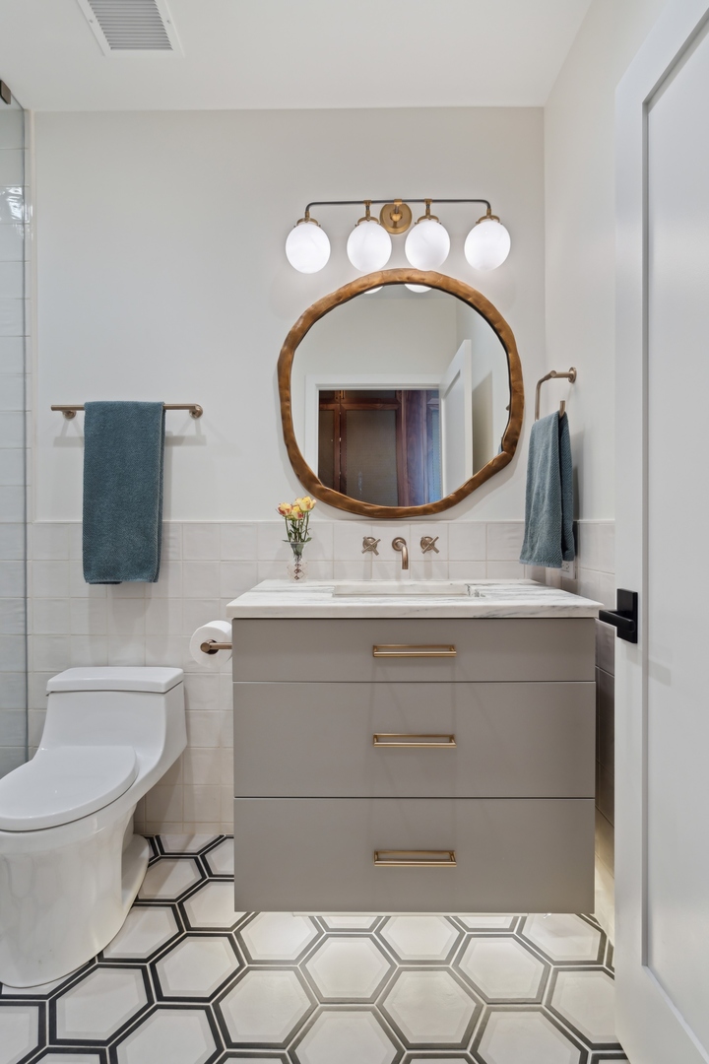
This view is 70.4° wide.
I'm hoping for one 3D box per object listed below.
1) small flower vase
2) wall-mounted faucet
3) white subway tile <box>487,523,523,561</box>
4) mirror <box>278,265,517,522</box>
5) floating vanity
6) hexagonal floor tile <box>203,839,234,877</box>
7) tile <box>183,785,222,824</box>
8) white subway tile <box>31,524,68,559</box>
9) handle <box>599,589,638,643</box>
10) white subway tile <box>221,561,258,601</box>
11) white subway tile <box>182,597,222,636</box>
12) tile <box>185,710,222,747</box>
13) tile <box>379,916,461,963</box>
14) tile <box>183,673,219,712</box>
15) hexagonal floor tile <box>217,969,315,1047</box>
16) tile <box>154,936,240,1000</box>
[{"bbox_3d":[-0.190,0.099,1.672,0.070,0.137,0.070,0,1,0],"label":"small flower vase"},{"bbox_3d":[0.160,0.069,1.676,0.051,0.095,0.230,0,1,0],"label":"wall-mounted faucet"},{"bbox_3d":[0.540,0.037,1.791,0.132,0.132,0.010,0,1,0],"label":"white subway tile"},{"bbox_3d":[0.160,-0.476,1.731,0.845,0.855,0.045,0,0,0],"label":"mirror"},{"bbox_3d":[0.148,0.538,1.467,0.890,0.733,0.570,0,0,0],"label":"floating vanity"},{"bbox_3d":[-0.390,1.065,1.641,0.210,0.010,0.178,0,0,0],"label":"hexagonal floor tile"},{"bbox_3d":[-0.516,0.924,1.714,0.126,0.125,0.010,0,1,1],"label":"tile"},{"bbox_3d":[-1.030,0.034,1.706,0.126,0.125,0.010,0,1,1],"label":"white subway tile"},{"bbox_3d":[0.533,0.172,0.983,0.054,0.100,0.143,0,1,0],"label":"handle"},{"bbox_3d":[-0.405,0.169,1.761,0.130,0.130,0.010,0,0,0],"label":"white subway tile"},{"bbox_3d":[-0.537,0.300,1.762,0.130,0.130,0.010,0,0,0],"label":"white subway tile"},{"bbox_3d":[-0.550,0.710,1.814,0.132,0.132,0.010,0,1,0],"label":"tile"},{"bbox_3d":[0.174,1.066,1.328,0.210,0.010,0.178,0,0,0],"label":"tile"},{"bbox_3d":[-0.536,0.562,1.762,0.130,0.130,0.010,0,0,0],"label":"tile"},{"bbox_3d":[-0.198,1.056,1.118,0.218,0.010,0.184,0,1,0],"label":"hexagonal floor tile"},{"bbox_3d":[-0.384,1.066,1.231,0.210,0.010,0.178,0,0,0],"label":"tile"}]

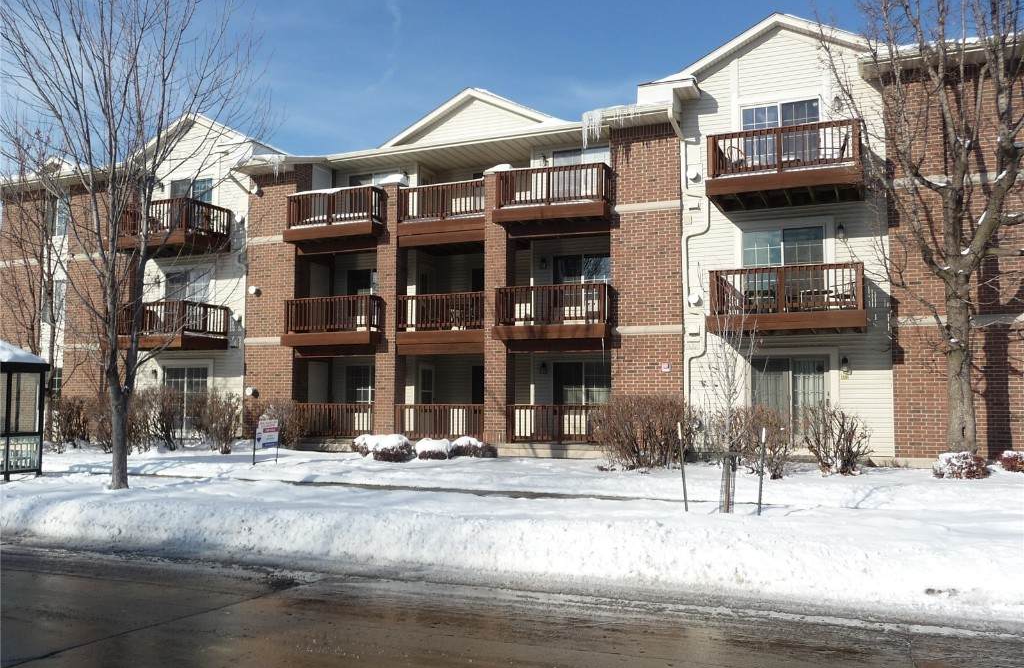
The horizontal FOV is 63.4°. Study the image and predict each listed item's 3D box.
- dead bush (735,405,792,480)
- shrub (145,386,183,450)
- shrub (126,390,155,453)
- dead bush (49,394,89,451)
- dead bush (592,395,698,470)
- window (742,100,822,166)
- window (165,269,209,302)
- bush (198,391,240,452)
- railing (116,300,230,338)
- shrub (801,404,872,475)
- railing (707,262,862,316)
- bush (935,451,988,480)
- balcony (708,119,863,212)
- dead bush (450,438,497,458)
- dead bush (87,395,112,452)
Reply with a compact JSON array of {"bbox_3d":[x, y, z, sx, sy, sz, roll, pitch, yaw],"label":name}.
[{"bbox_3d":[4.732,2.041,15.583,1.037,1.387,1.004,-2,-5,23],"label":"dead bush"},{"bbox_3d":[-9.300,2.215,22.107,0.892,1.625,0.911,-2,-5,22],"label":"shrub"},{"bbox_3d":[-10.128,2.366,22.400,0.873,1.626,0.846,-2,-5,23],"label":"shrub"},{"bbox_3d":[-12.059,2.397,22.527,0.957,1.391,0.911,-2,-5,22],"label":"dead bush"},{"bbox_3d":[2.732,1.979,16.953,2.061,1.477,1.518,-2,-5,22],"label":"dead bush"},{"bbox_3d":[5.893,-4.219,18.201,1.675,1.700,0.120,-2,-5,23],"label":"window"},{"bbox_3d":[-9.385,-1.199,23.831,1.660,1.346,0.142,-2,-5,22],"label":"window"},{"bbox_3d":[-7.568,2.290,21.430,1.032,1.606,1.000,-2,-5,23],"label":"bush"},{"bbox_3d":[-9.813,-0.341,23.613,2.782,0.953,1.720,-2,-5,23],"label":"railing"},{"bbox_3d":[6.130,1.993,15.648,1.292,1.283,1.251,-2,-5,23],"label":"shrub"},{"bbox_3d":[5.517,-0.794,16.621,2.884,0.901,1.498,-2,-5,22],"label":"railing"},{"bbox_3d":[8.071,2.348,14.906,0.957,0.489,0.834,-2,-5,23],"label":"bush"},{"bbox_3d":[5.553,-3.352,16.883,2.965,1.225,1.650,-2,-5,22],"label":"balcony"},{"bbox_3d":[-0.871,2.603,18.735,1.040,0.477,0.810,-2,-5,22],"label":"dead bush"},{"bbox_3d":[-10.865,2.327,21.926,0.730,1.447,0.860,-2,-5,22],"label":"dead bush"}]

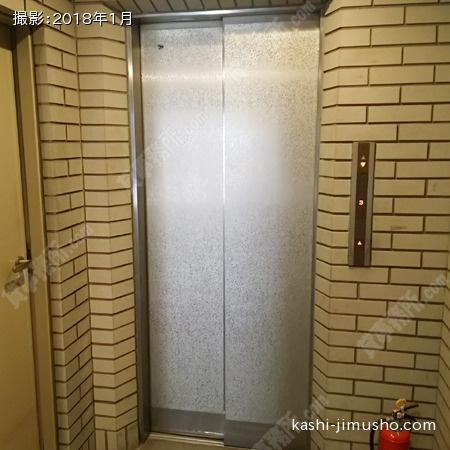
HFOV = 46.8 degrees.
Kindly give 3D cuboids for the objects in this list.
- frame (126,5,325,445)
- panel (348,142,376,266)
[{"bbox_3d":[-0.006,0.092,2.394,0.844,2.018,0.119,2,10,10],"label":"frame"},{"bbox_3d":[0.546,-0.079,2.073,0.089,0.495,0.025,2,10,10],"label":"panel"}]

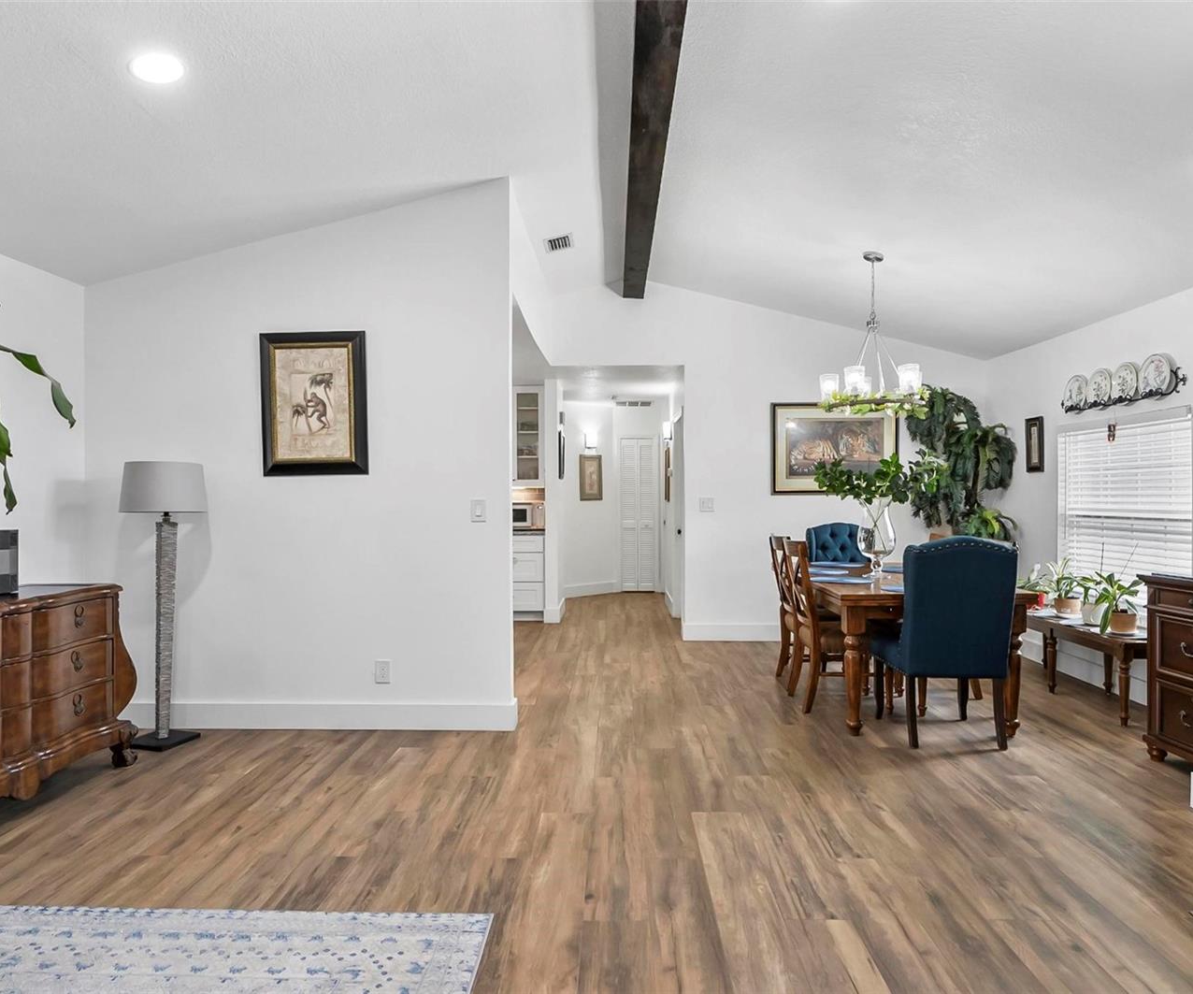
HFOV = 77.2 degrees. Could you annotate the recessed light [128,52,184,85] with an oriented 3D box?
[{"bbox_3d":[-1.518,-1.482,2.580,0.173,0.030,0.173,-14,0,1],"label":"recessed light"}]

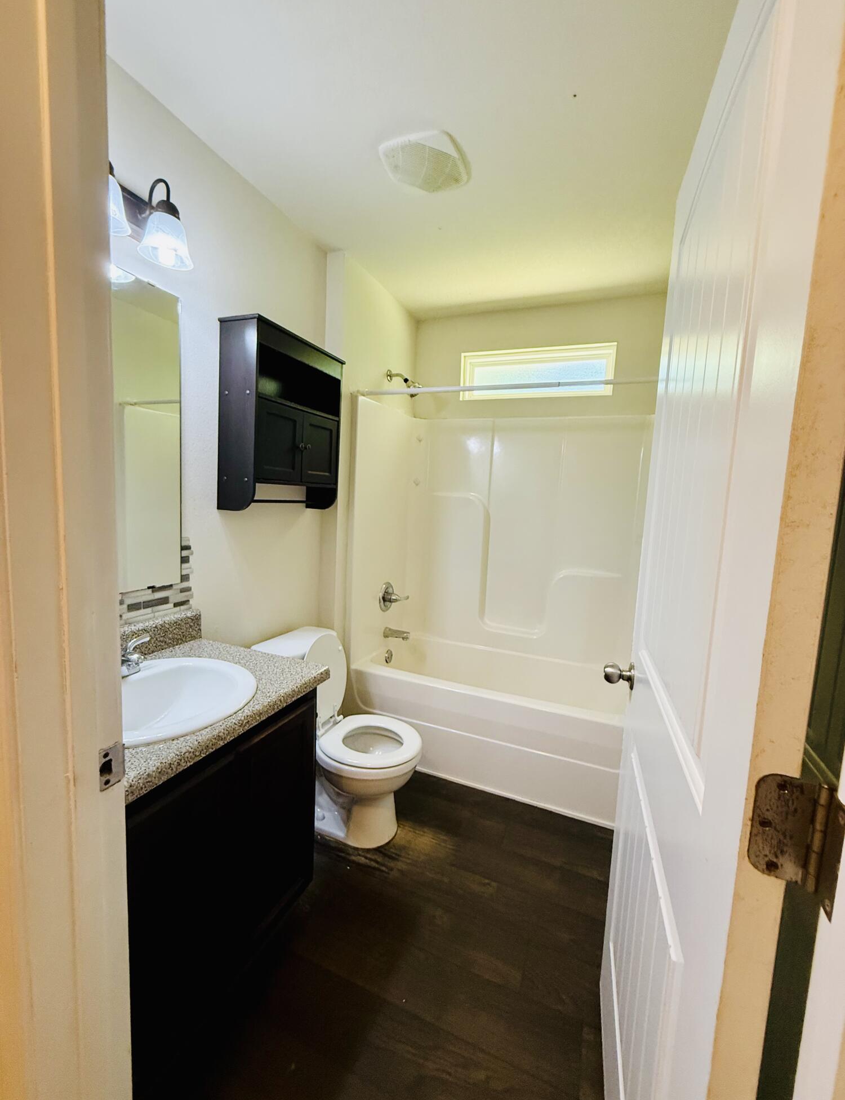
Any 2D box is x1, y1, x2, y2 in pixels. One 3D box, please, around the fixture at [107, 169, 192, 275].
[{"bbox_3d":[-0.801,-0.884,1.094,0.189,0.221,0.540,6,7,22],"label":"fixture"}]

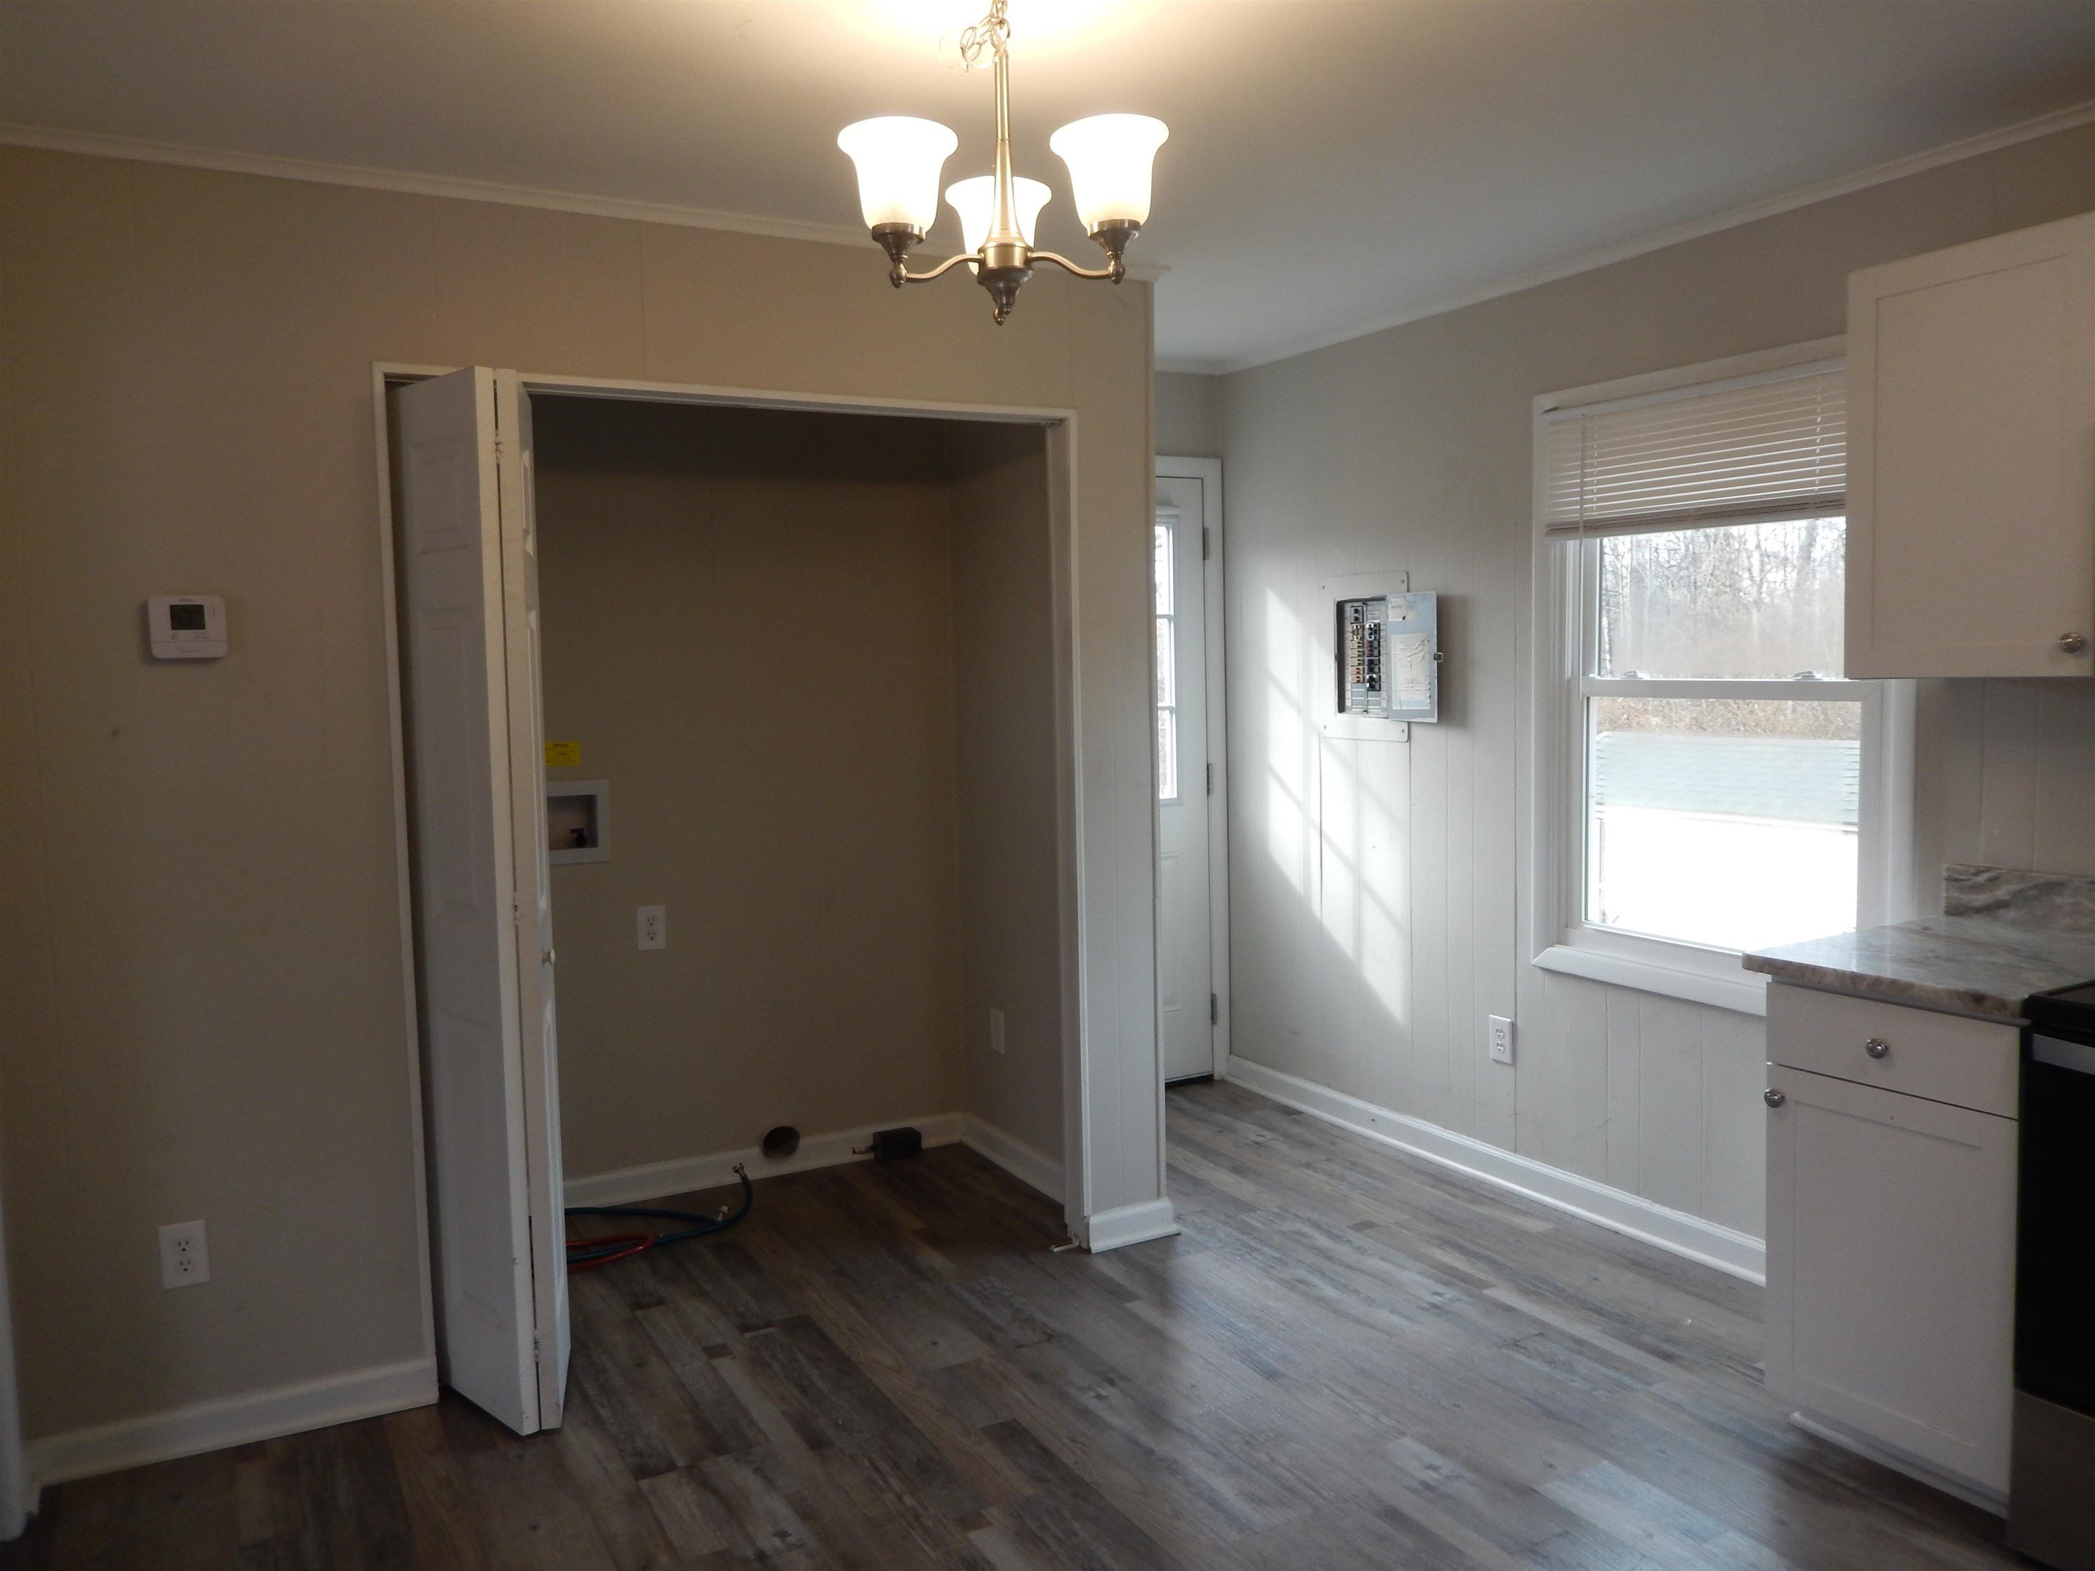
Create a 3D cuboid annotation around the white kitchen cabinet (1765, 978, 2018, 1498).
[{"bbox_3d":[1.707,0.786,2.768,0.629,0.866,0.449,-4,5,-30],"label":"white kitchen cabinet"}]

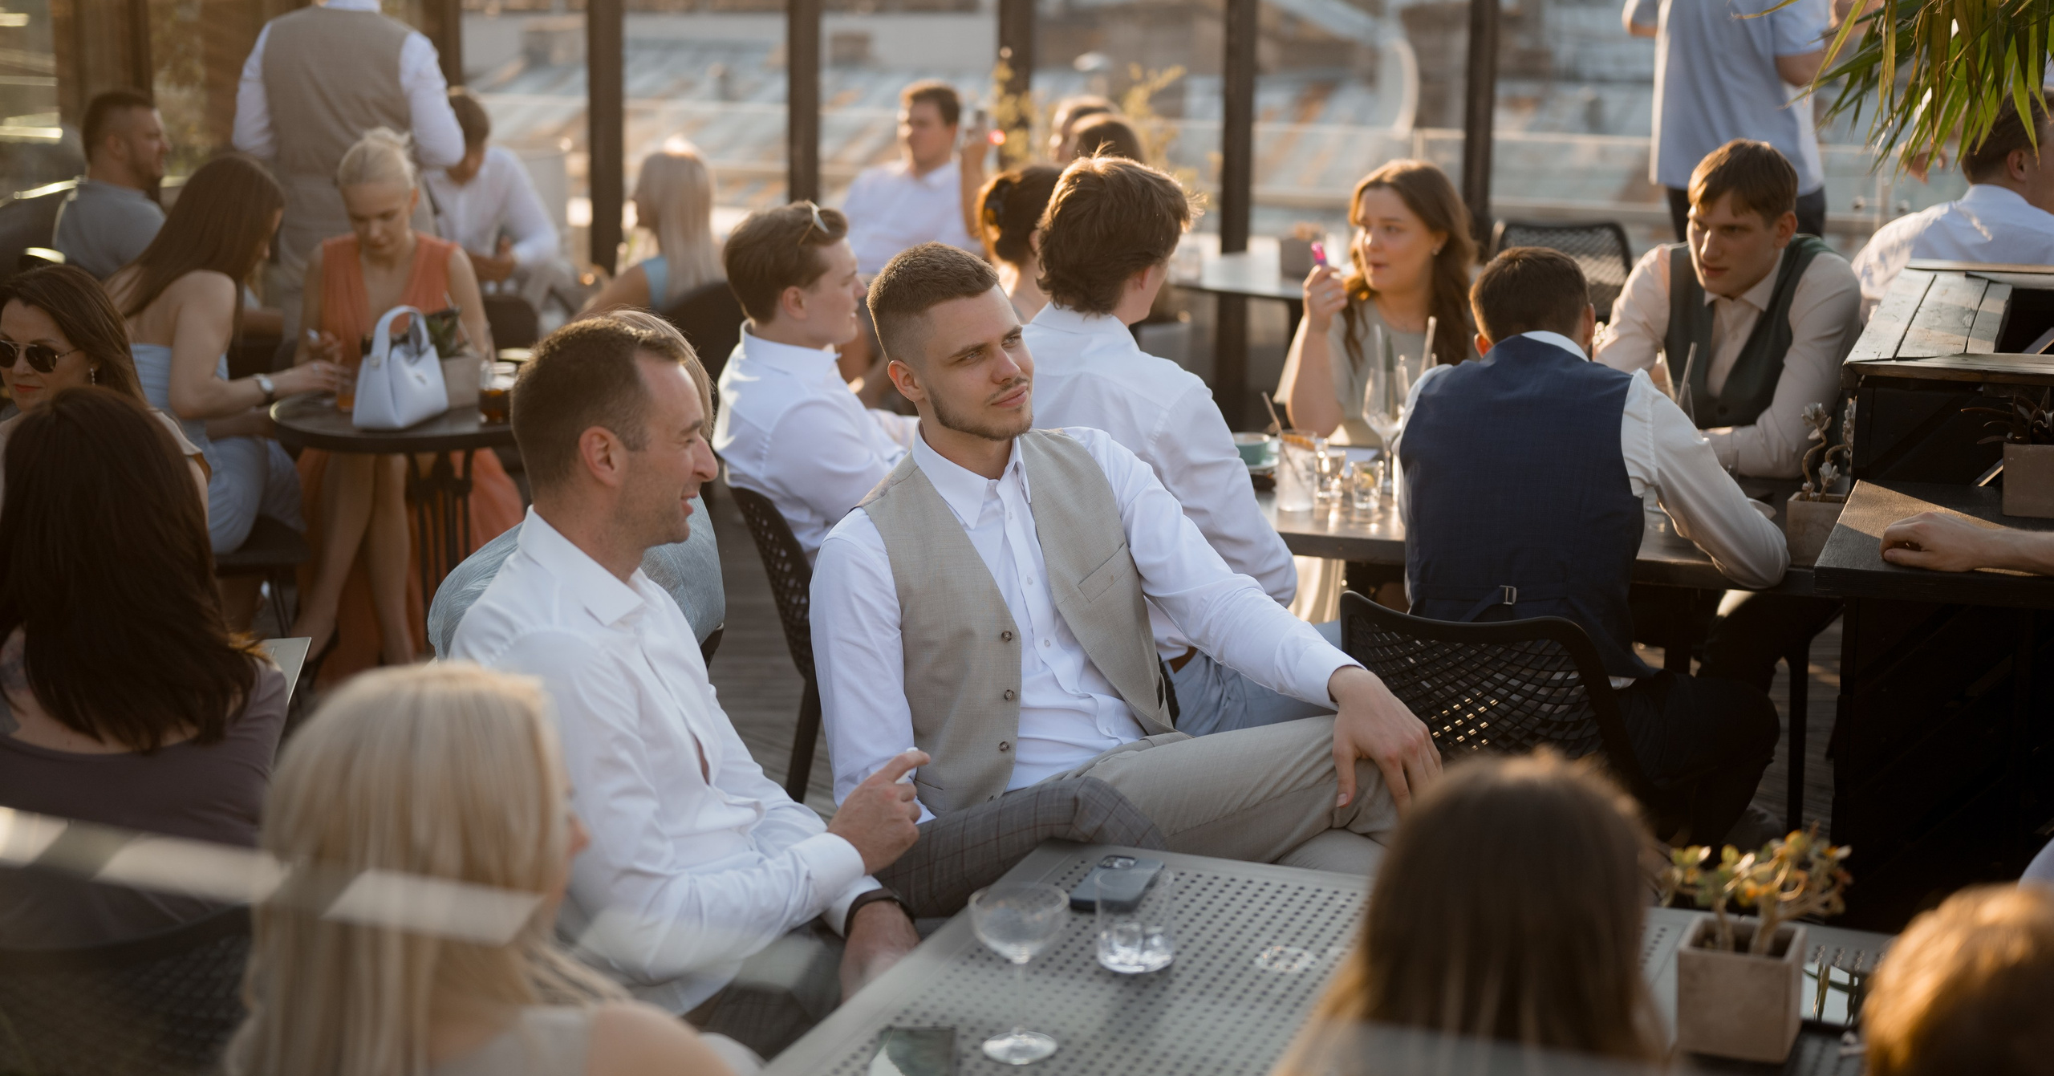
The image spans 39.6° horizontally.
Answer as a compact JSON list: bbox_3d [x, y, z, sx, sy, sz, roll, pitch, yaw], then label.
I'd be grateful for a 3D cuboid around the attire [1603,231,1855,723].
[{"bbox_3d":[1.261,-0.029,5.150,0.580,1.000,0.660,5,14,22],"label":"attire"}]

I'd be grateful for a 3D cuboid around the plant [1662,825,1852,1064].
[{"bbox_3d":[0.632,0.344,2.468,0.160,0.195,0.125,4,13,24],"label":"plant"}]

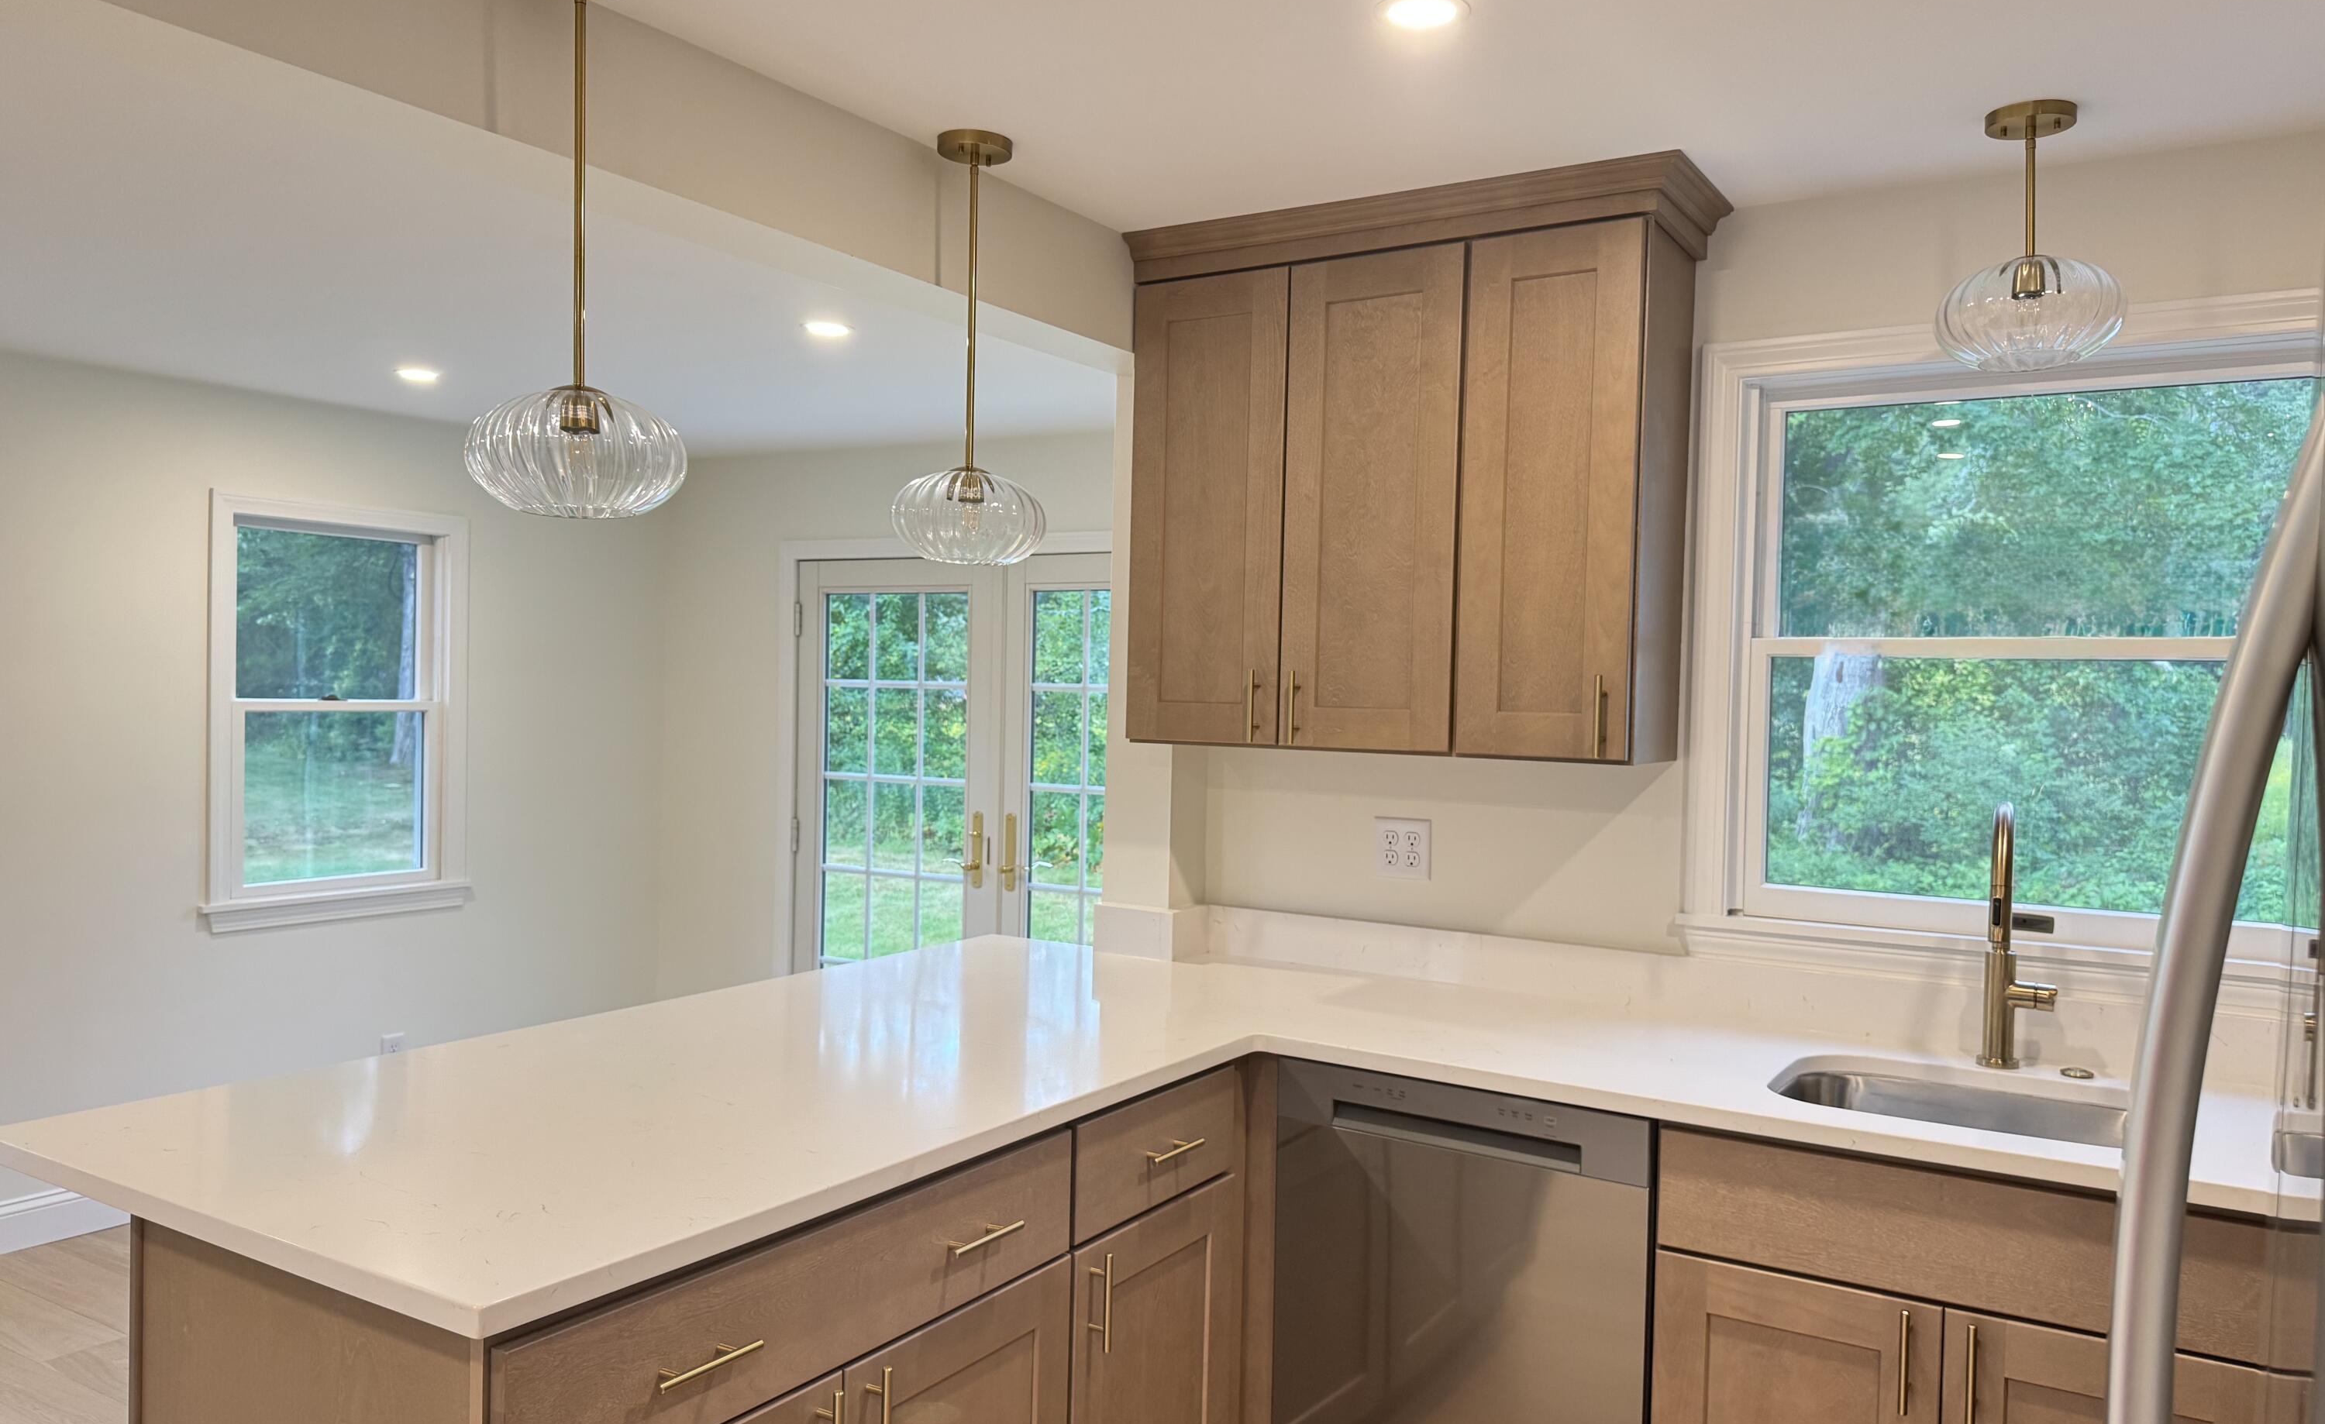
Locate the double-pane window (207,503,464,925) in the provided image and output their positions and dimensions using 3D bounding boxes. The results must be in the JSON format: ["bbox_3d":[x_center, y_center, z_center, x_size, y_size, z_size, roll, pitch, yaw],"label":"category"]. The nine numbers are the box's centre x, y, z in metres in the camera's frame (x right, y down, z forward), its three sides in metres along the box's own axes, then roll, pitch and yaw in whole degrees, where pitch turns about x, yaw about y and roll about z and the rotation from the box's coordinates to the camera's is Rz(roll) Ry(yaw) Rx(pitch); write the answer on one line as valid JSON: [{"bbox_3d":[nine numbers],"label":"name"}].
[{"bbox_3d":[-2.574,0.002,5.073,0.100,1.296,0.850,2,1,32],"label":"double-pane window"}]

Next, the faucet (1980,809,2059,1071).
[{"bbox_3d":[1.303,0.350,2.462,0.110,0.420,0.250,2,1,30],"label":"faucet"}]

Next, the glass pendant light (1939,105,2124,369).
[{"bbox_3d":[1.282,-0.701,2.387,0.250,0.366,0.250,2,1,32],"label":"glass pendant light"}]

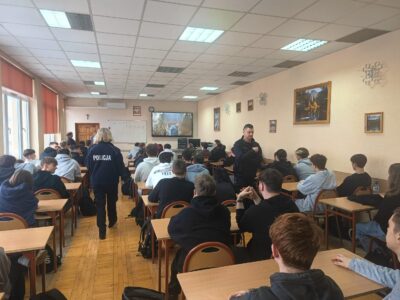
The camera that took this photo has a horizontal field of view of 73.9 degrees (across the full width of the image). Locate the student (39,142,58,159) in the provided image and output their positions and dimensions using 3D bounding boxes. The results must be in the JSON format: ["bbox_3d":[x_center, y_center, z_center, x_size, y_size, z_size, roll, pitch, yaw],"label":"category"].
[{"bbox_3d":[-3.434,0.555,6.111,0.520,1.340,0.720,-1,4,-5],"label":"student"}]

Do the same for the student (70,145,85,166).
[{"bbox_3d":[-2.692,0.563,5.865,0.500,1.310,0.750,-1,4,-2],"label":"student"}]

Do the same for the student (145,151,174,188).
[{"bbox_3d":[-0.575,0.677,4.226,0.540,1.290,0.750,-2,4,-17],"label":"student"}]

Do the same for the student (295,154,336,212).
[{"bbox_3d":[1.692,0.714,4.020,0.520,1.300,0.780,-2,4,-25],"label":"student"}]

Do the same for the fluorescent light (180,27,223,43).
[{"bbox_3d":[0.012,-1.707,3.949,0.590,0.060,0.590,-1,4,-17],"label":"fluorescent light"}]

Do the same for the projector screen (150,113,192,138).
[{"bbox_3d":[-1.259,-1.193,12.631,1.980,1.150,0.090,-2,4,-17],"label":"projector screen"}]

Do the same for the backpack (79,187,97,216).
[{"bbox_3d":[-2.119,0.992,5.077,0.270,0.500,0.340,-2,4,-17],"label":"backpack"}]

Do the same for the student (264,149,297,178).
[{"bbox_3d":[1.437,0.622,4.927,0.560,1.270,0.750,-2,4,-22],"label":"student"}]

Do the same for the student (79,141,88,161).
[{"bbox_3d":[-3.297,0.467,7.505,0.500,1.330,0.780,-1,4,-17],"label":"student"}]

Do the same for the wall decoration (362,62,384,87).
[{"bbox_3d":[2.616,-1.149,4.034,0.050,0.350,0.340,-1,4,-17],"label":"wall decoration"}]

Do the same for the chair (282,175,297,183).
[{"bbox_3d":[1.552,0.873,5.048,0.410,0.840,0.480,-1,4,-17],"label":"chair"}]

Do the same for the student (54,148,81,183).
[{"bbox_3d":[-2.516,0.652,5.061,0.520,1.300,0.740,-2,5,-17],"label":"student"}]

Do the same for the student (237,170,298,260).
[{"bbox_3d":[0.552,0.818,2.515,0.530,1.330,0.750,-2,5,-25],"label":"student"}]

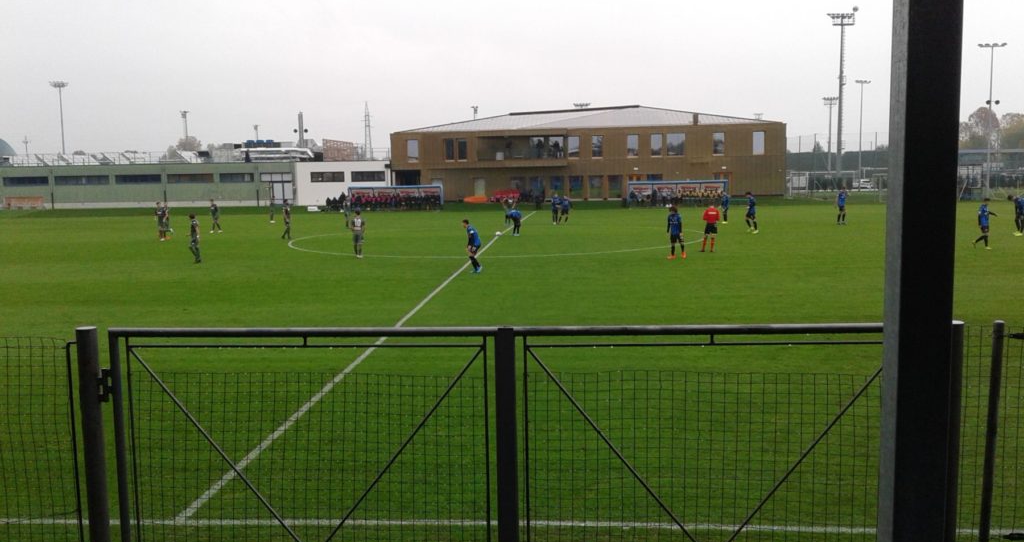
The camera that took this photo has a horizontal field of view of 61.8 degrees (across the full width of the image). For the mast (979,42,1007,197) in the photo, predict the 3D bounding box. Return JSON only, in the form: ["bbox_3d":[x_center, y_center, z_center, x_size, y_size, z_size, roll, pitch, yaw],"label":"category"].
[{"bbox_3d":[43.582,-13.675,78.064,2.600,13.940,0.700,-1,6,3],"label":"mast"}]

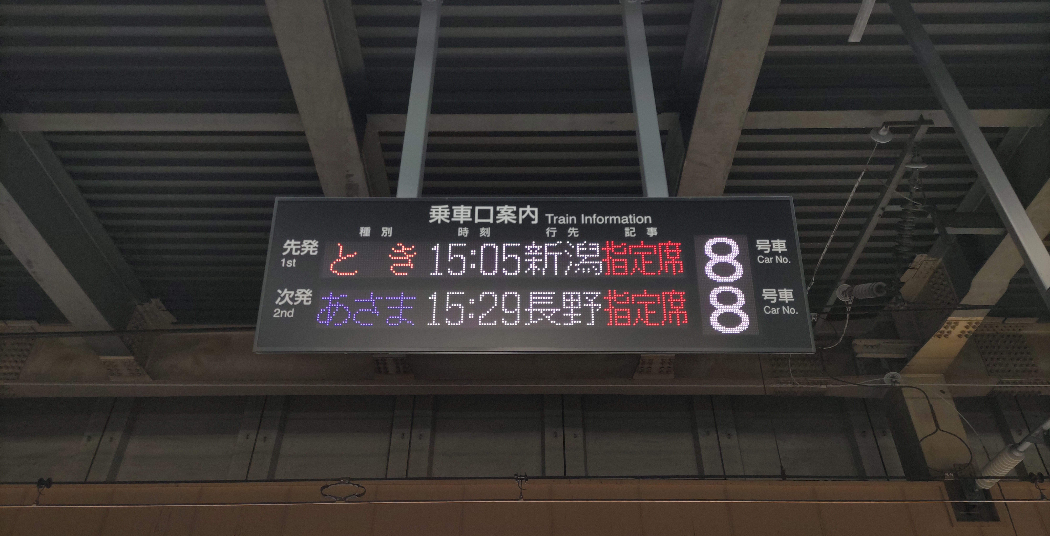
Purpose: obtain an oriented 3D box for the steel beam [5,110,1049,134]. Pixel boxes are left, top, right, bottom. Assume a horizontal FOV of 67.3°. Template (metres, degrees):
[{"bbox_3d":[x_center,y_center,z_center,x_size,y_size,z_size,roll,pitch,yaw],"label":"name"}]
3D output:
[{"bbox_3d":[-0.020,-1.370,6.890,9.000,0.290,0.200,0,-37,0],"label":"steel beam"}]

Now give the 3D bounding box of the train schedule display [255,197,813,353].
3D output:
[{"bbox_3d":[0.022,0.039,1.990,1.310,0.410,0.160,0,-23,0],"label":"train schedule display"}]

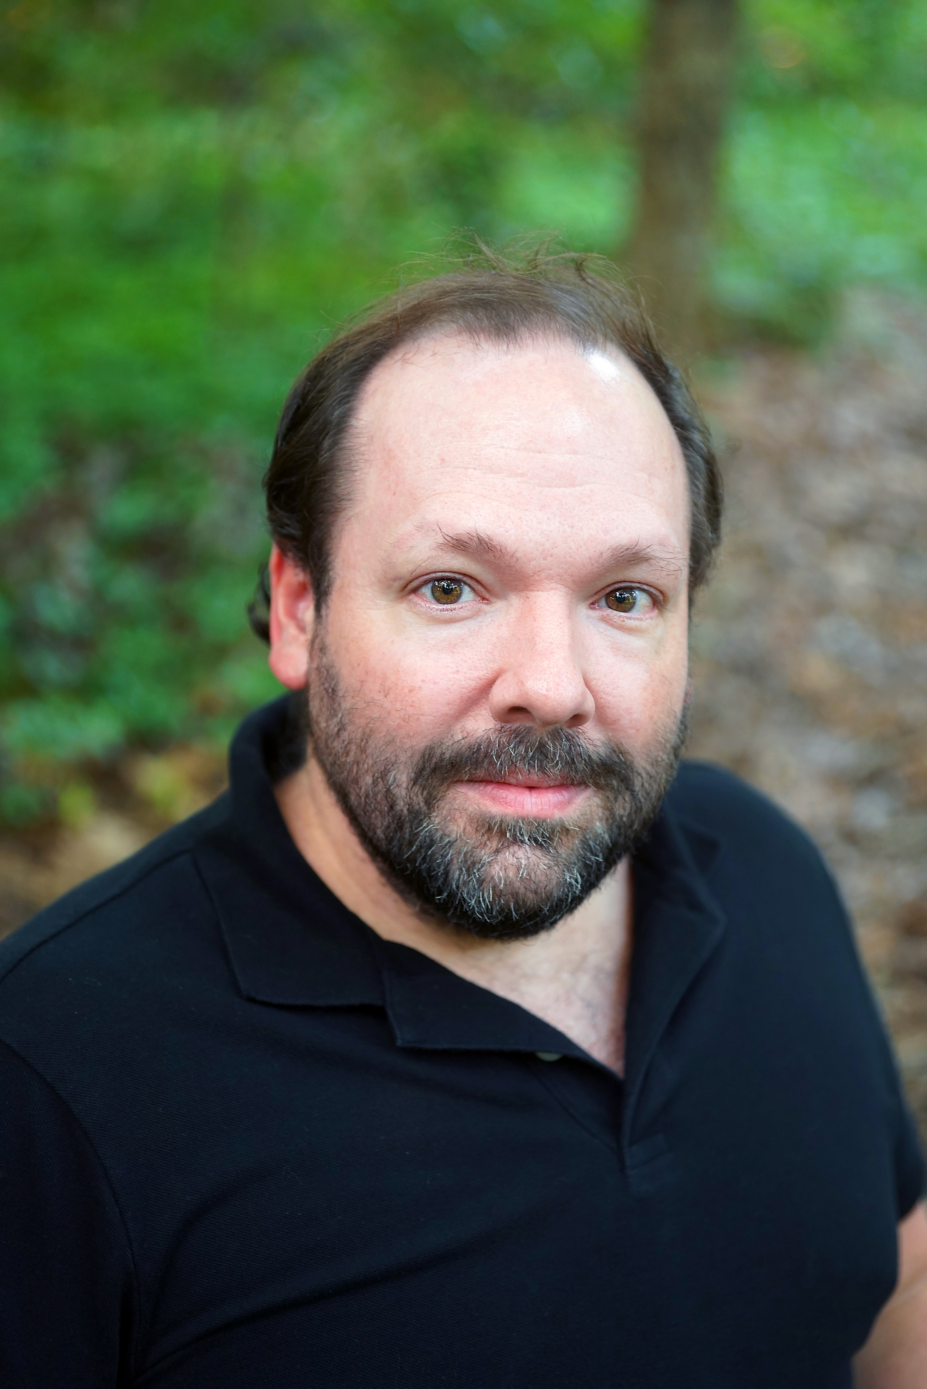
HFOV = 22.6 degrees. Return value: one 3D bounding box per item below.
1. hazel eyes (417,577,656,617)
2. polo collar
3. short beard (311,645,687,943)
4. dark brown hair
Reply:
[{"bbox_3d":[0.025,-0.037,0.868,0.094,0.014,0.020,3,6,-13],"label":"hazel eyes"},{"bbox_3d":[-0.001,0.073,0.948,0.220,0.115,0.205,-8,19,-24],"label":"polo collar"},{"bbox_3d":[0.012,0.037,0.905,0.152,0.115,0.108,3,6,-13],"label":"short beard"},{"bbox_3d":[0.007,-0.092,0.965,0.187,0.180,0.195,3,6,-13],"label":"dark brown hair"}]

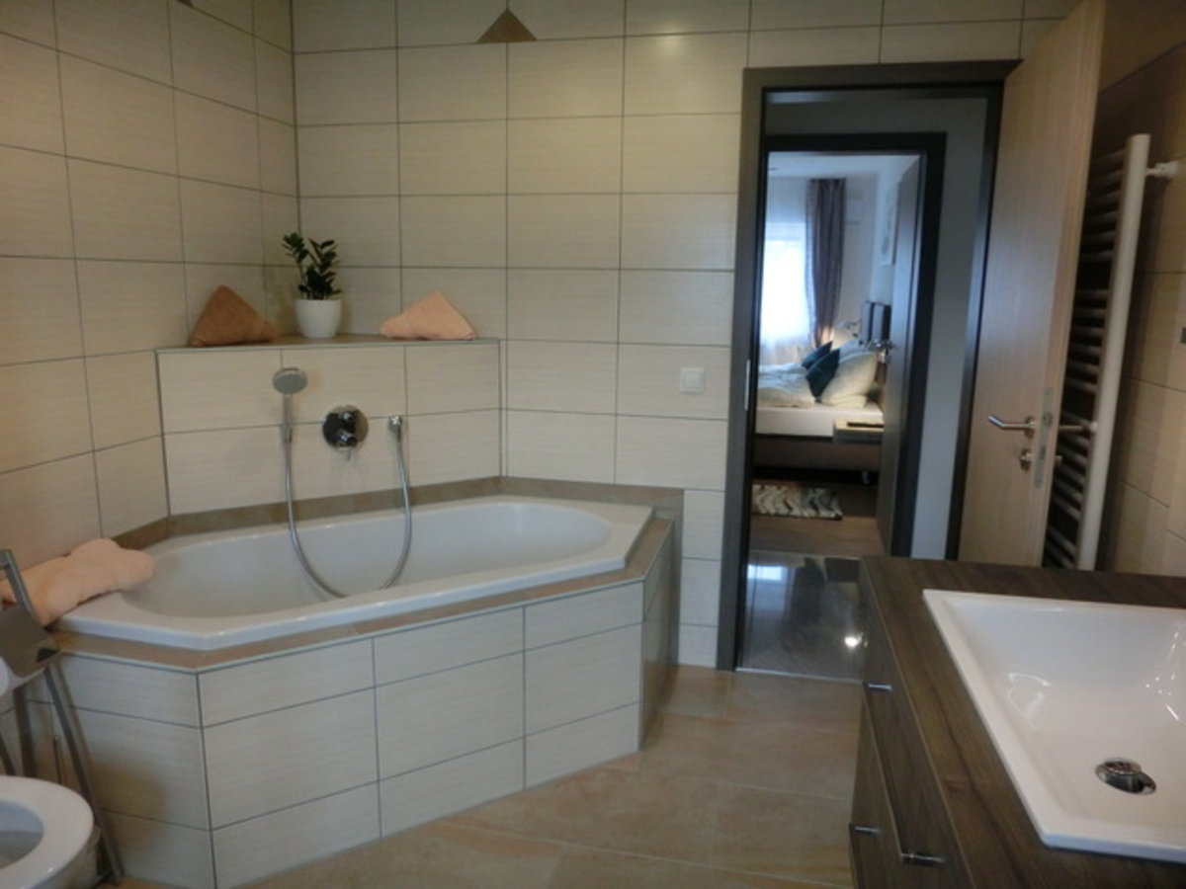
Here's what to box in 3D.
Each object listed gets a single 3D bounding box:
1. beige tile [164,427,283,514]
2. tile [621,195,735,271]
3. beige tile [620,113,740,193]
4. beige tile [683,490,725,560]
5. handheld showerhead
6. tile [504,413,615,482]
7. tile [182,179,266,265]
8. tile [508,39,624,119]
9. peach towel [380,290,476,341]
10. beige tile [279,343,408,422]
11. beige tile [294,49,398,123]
[{"bbox_3d":[-1.128,0.077,2.545,0.349,0.250,0.014,-6,13,-31],"label":"beige tile"},{"bbox_3d":[0.285,-0.708,2.763,0.387,0.250,0.015,3,11,11],"label":"tile"},{"bbox_3d":[0.290,-0.954,2.718,0.387,0.250,0.015,3,11,11],"label":"beige tile"},{"bbox_3d":[0.393,0.283,2.917,0.152,0.250,0.015,3,11,11],"label":"beige tile"},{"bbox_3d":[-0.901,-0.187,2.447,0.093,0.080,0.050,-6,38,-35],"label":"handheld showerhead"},{"bbox_3d":[-0.113,0.004,2.974,0.400,0.240,0.015,3,11,11],"label":"tile"},{"bbox_3d":[-1.184,-0.705,2.634,0.014,0.250,0.403,3,11,13],"label":"tile"},{"bbox_3d":[-0.093,-1.220,2.744,0.400,0.250,0.012,3,11,12],"label":"tile"},{"bbox_3d":[-0.576,-0.458,2.898,0.320,0.165,0.120,1,10,1],"label":"peach towel"},{"bbox_3d":[-0.800,-0.199,2.665,0.404,0.245,0.015,-6,13,-35],"label":"beige tile"},{"bbox_3d":[-0.877,-1.265,2.922,0.400,0.250,0.012,3,11,12],"label":"beige tile"}]

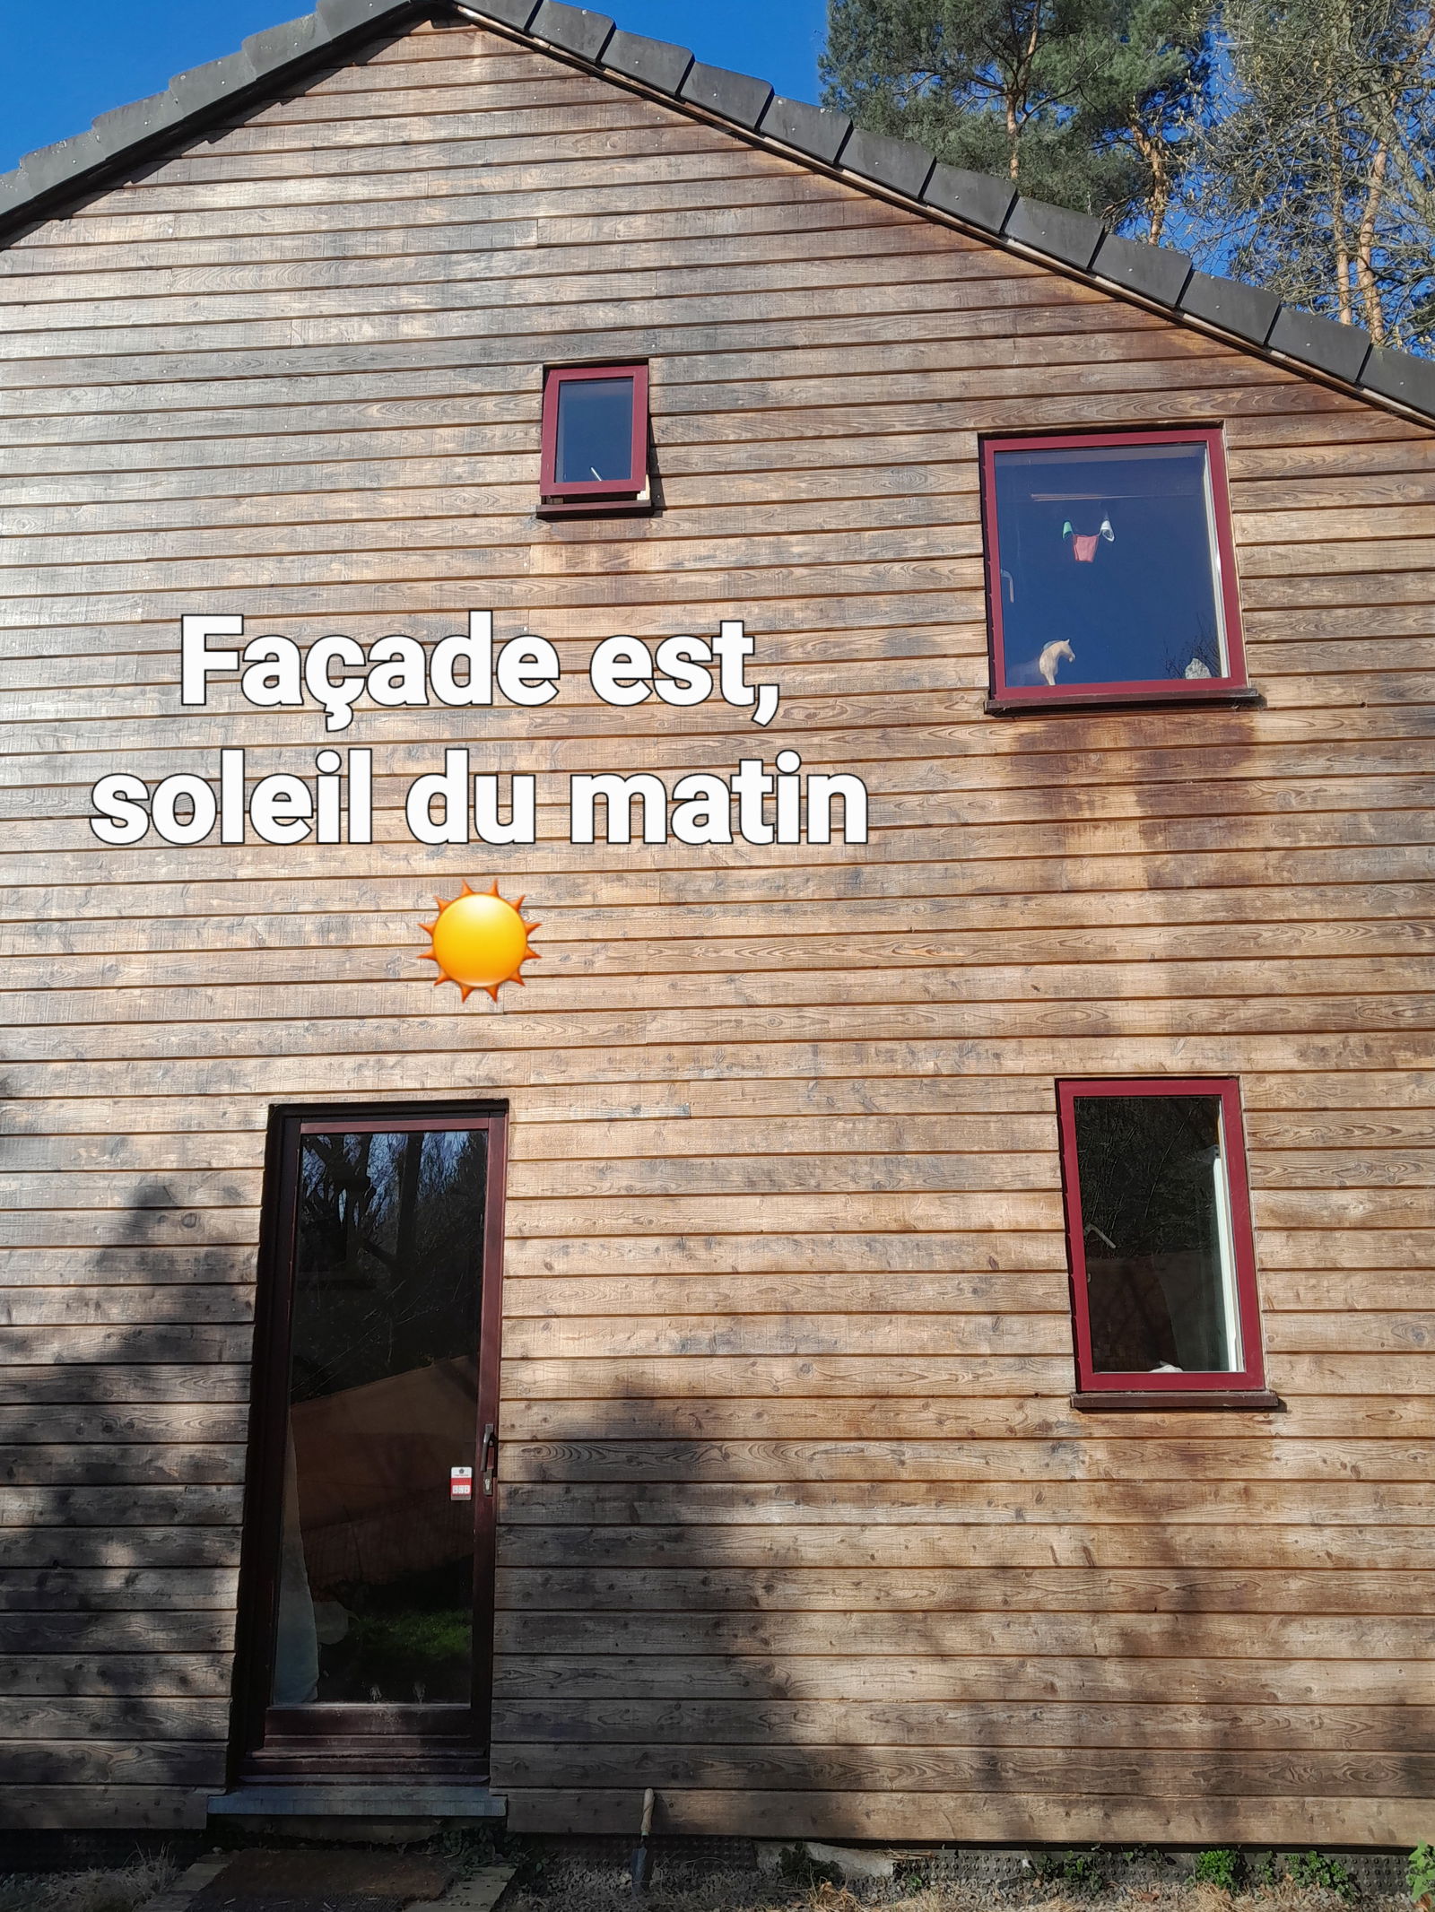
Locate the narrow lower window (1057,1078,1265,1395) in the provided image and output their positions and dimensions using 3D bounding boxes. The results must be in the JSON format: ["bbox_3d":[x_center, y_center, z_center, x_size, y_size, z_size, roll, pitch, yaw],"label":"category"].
[{"bbox_3d":[1.455,0.918,4.949,0.594,1.009,0.100,-2,-13,4],"label":"narrow lower window"}]

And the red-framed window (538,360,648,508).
[{"bbox_3d":[-0.457,-1.965,5.711,0.414,0.572,0.140,-2,-13,4],"label":"red-framed window"}]

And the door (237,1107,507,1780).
[{"bbox_3d":[-1.126,1.585,5.037,0.824,2.138,0.100,-2,-13,4],"label":"door"}]

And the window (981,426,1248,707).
[{"bbox_3d":[1.436,-1.431,5.483,0.887,1.055,0.100,-2,-13,4],"label":"window"}]

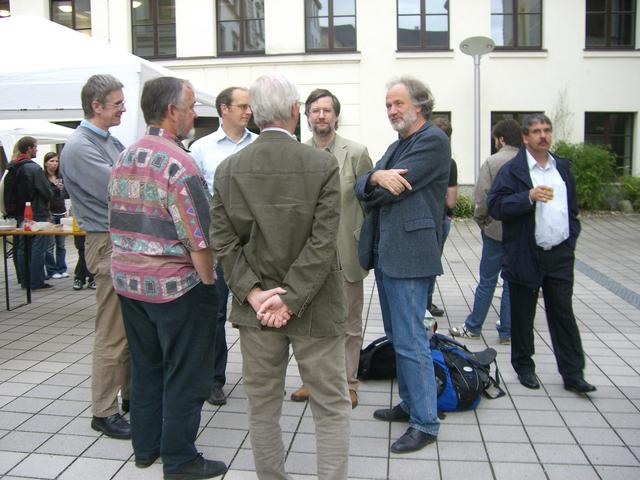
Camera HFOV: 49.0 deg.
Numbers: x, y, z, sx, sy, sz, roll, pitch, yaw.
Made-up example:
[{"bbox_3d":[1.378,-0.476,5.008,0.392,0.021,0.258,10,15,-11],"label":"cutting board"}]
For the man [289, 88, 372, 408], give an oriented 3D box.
[{"bbox_3d":[0.039,0.034,4.165,0.560,1.832,0.380,1,6,6],"label":"man"}]

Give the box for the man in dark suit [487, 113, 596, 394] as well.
[{"bbox_3d":[1.375,0.079,4.363,0.600,1.718,0.410,-3,7,-30],"label":"man in dark suit"}]

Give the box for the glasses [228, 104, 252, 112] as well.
[{"bbox_3d":[-0.490,-0.774,4.120,0.140,0.045,0.140,4,7,30],"label":"glasses"}]

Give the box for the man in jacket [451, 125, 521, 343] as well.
[{"bbox_3d":[1.349,-0.078,5.593,0.520,1.755,0.550,6,8,41],"label":"man in jacket"}]

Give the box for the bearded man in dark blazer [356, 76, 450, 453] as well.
[{"bbox_3d":[0.430,0.105,3.578,0.440,1.829,0.490,-3,7,-25],"label":"bearded man in dark blazer"}]

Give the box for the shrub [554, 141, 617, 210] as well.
[{"bbox_3d":[6.099,-1.487,16.200,1.550,1.600,1.400,0,6,0],"label":"shrub"}]

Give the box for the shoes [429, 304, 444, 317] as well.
[{"bbox_3d":[1.039,0.647,6.483,0.290,0.110,0.110,2,7,12],"label":"shoes"}]

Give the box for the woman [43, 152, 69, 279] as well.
[{"bbox_3d":[-3.278,-0.310,8.741,0.440,1.546,0.340,-2,7,-18],"label":"woman"}]

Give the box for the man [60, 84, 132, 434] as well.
[{"bbox_3d":[-1.116,0.075,3.673,0.430,1.844,0.500,2,7,16],"label":"man"}]

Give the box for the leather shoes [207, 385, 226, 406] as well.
[{"bbox_3d":[-0.613,0.890,4.221,0.110,0.110,0.300,0,6,-7],"label":"leather shoes"}]

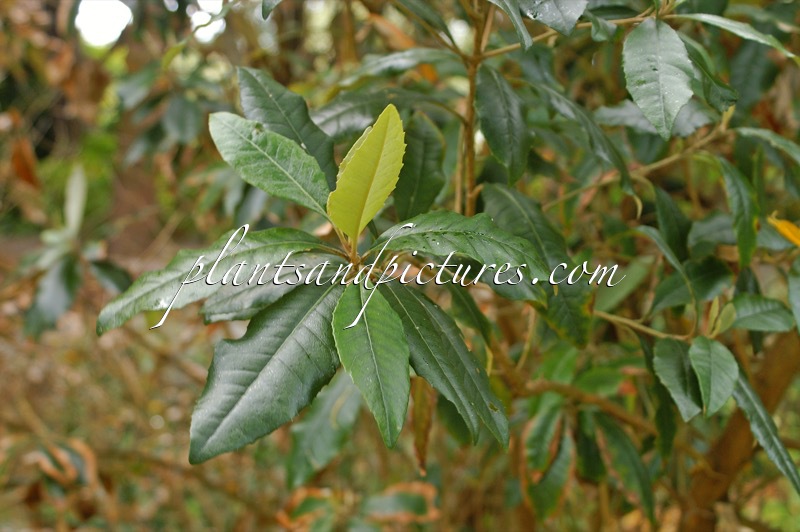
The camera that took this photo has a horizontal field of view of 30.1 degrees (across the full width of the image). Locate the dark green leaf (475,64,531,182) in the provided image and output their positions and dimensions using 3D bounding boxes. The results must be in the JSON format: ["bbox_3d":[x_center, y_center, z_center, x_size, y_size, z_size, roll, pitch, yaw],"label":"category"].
[{"bbox_3d":[0.063,-0.086,0.900,0.027,0.071,0.020,-10,-9,0],"label":"dark green leaf"}]

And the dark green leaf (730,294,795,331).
[{"bbox_3d":[0.224,0.029,0.920,0.039,0.021,0.018,-6,-24,0],"label":"dark green leaf"}]

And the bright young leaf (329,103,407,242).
[{"bbox_3d":[-0.015,-0.045,0.738,0.031,0.072,0.012,16,20,7],"label":"bright young leaf"}]

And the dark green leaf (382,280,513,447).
[{"bbox_3d":[0.022,0.046,0.735,0.031,0.013,0.104,-23,64,-28],"label":"dark green leaf"}]

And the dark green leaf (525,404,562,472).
[{"bbox_3d":[0.106,0.127,1.100,0.024,0.057,0.020,12,-9,0],"label":"dark green leaf"}]

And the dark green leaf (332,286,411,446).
[{"bbox_3d":[-0.012,0.044,0.718,0.036,0.098,0.011,-8,-34,-3],"label":"dark green leaf"}]

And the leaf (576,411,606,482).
[{"bbox_3d":[0.144,0.134,1.120,0.020,0.055,0.018,-9,-7,0],"label":"leaf"}]

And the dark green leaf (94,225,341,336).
[{"bbox_3d":[-0.090,0.009,0.738,0.127,0.018,0.036,-17,31,-9],"label":"dark green leaf"}]

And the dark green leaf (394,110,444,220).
[{"bbox_3d":[0.010,-0.059,0.900,0.030,0.070,0.018,11,-6,0],"label":"dark green leaf"}]

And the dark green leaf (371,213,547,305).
[{"bbox_3d":[0.031,-0.005,0.747,0.092,0.018,0.036,11,35,3],"label":"dark green leaf"}]

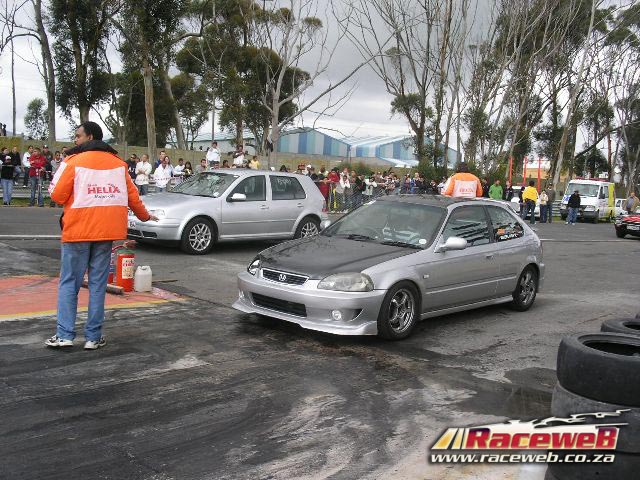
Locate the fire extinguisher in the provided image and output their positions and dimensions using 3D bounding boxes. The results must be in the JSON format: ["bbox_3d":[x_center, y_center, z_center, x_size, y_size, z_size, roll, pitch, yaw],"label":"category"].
[{"bbox_3d":[-2.348,0.298,8.366,0.300,0.610,0.220,0,6,-27],"label":"fire extinguisher"}]

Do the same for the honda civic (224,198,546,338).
[{"bbox_3d":[1.036,0.152,8.029,1.720,1.350,4.200,8,7,41],"label":"honda civic"}]

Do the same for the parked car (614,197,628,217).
[{"bbox_3d":[17.014,-1.562,38.500,1.650,1.400,4.000,3,5,5],"label":"parked car"}]

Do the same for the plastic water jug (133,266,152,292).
[{"bbox_3d":[-2.119,0.457,8.426,0.200,0.300,0.170,1,6,-18],"label":"plastic water jug"}]

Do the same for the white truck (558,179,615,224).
[{"bbox_3d":[13.793,-2.005,36.155,1.930,2.180,5.000,6,6,30],"label":"white truck"}]

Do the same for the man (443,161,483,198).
[{"bbox_3d":[2.662,-0.547,13.185,0.640,1.800,0.400,2,5,-6],"label":"man"}]

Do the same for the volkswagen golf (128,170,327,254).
[{"bbox_3d":[-1.705,-0.557,13.282,4.150,1.440,1.750,-2,7,-42],"label":"volkswagen golf"}]

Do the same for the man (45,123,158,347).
[{"bbox_3d":[-1.786,-0.021,5.736,0.780,1.800,0.500,0,6,-30],"label":"man"}]

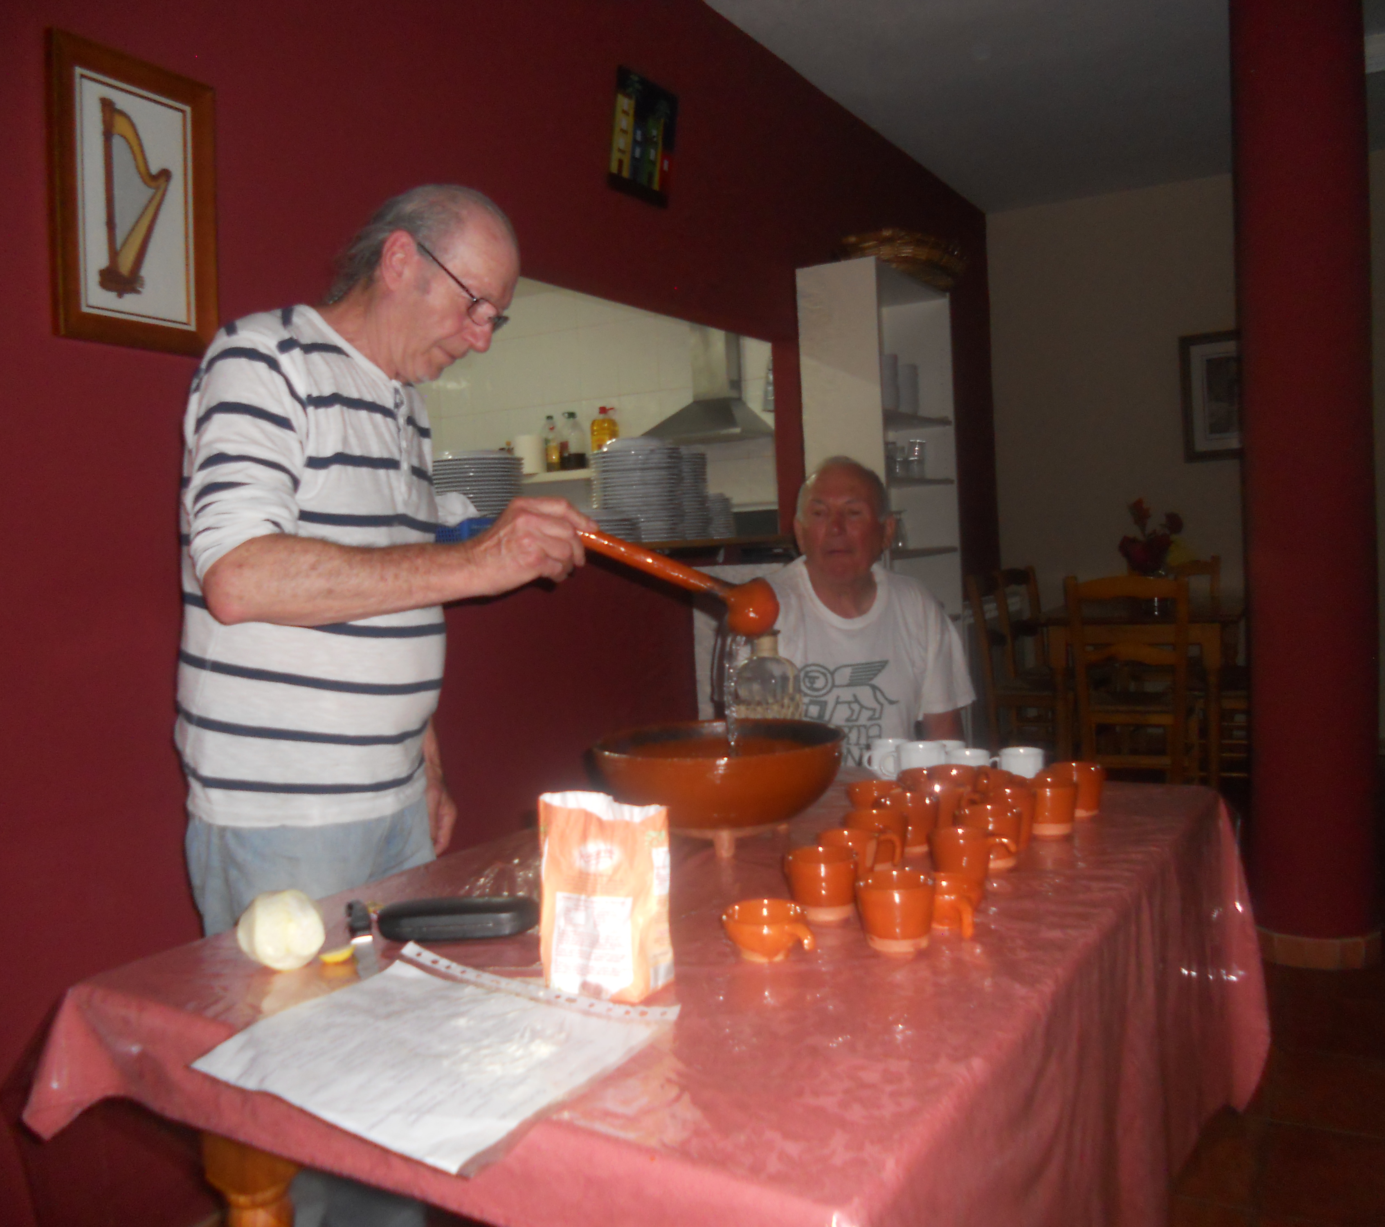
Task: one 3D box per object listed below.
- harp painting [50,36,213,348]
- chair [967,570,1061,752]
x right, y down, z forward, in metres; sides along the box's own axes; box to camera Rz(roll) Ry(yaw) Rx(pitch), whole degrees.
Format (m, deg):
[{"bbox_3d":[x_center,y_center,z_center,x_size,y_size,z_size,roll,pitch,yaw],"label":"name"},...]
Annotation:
[{"bbox_3d":[-0.830,-0.622,1.933,0.035,0.435,0.292,2,5,29],"label":"harp painting"},{"bbox_3d":[1.396,0.300,5.108,0.430,0.930,0.420,-1,3,28],"label":"chair"}]

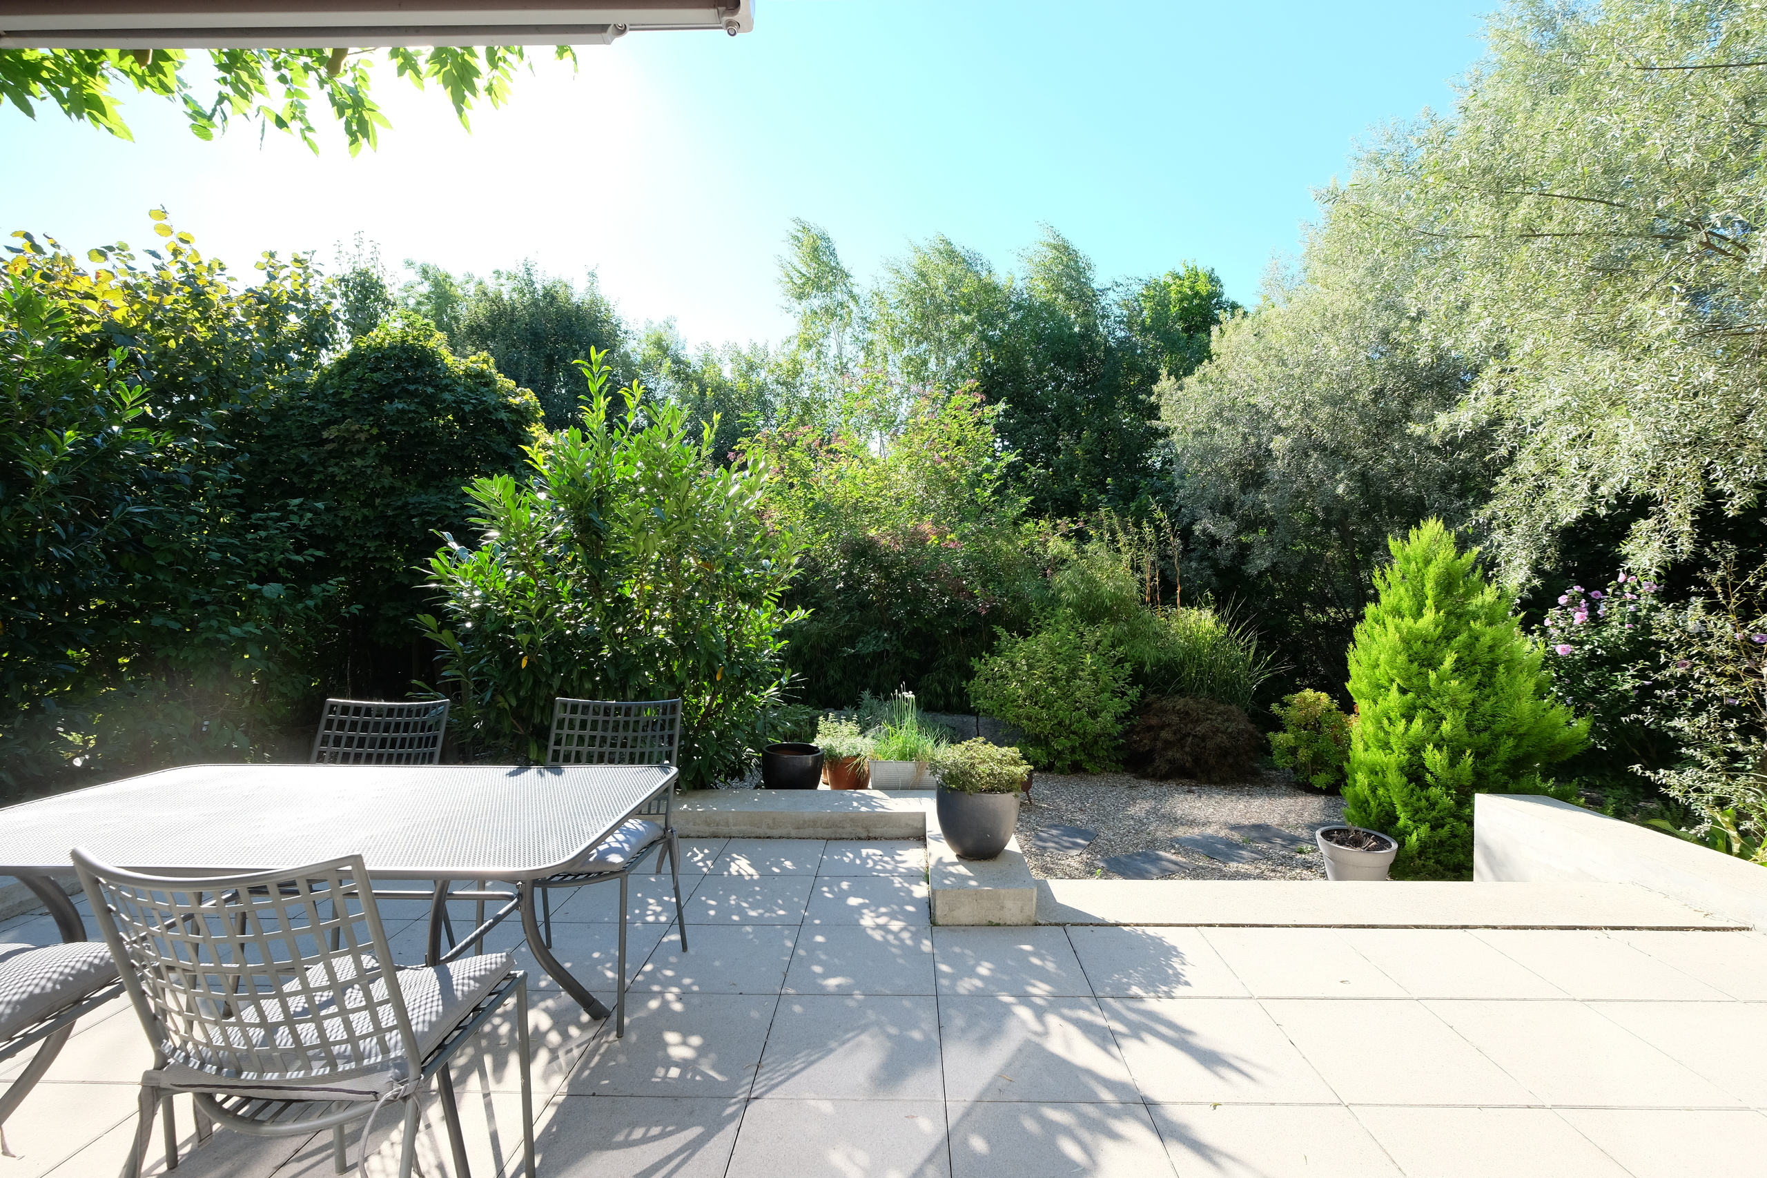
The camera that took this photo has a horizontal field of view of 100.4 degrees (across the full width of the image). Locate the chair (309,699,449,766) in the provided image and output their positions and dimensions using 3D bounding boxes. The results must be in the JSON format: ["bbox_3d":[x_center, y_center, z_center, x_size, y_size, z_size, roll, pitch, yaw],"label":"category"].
[{"bbox_3d":[-1.864,0.898,2.552,0.510,0.900,0.630,0,1,1],"label":"chair"}]

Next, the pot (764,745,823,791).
[{"bbox_3d":[-0.545,1.149,4.516,0.370,0.300,0.370,0,1,0],"label":"pot"}]

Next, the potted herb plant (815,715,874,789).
[{"bbox_3d":[-0.224,1.037,4.484,0.340,0.520,0.320,0,1,0],"label":"potted herb plant"}]

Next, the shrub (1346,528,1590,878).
[{"bbox_3d":[3.861,0.621,4.959,1.330,2.220,1.300,0,1,0],"label":"shrub"}]

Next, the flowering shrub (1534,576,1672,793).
[{"bbox_3d":[5.471,0.712,5.610,0.950,1.700,0.950,0,1,0],"label":"flowering shrub"}]

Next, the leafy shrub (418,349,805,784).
[{"bbox_3d":[-1.796,-0.103,4.849,2.400,2.880,2.100,0,1,0],"label":"leafy shrub"}]

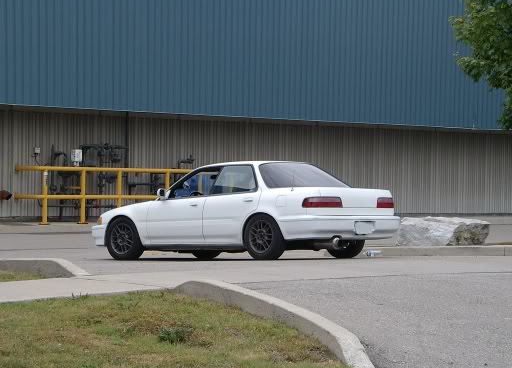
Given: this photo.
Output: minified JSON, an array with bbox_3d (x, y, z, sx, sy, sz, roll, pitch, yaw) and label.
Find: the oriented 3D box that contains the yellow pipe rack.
[{"bbox_3d":[-2.768,0.243,34.939,5.259,1.184,1.132,1,1,-44],"label":"yellow pipe rack"}]

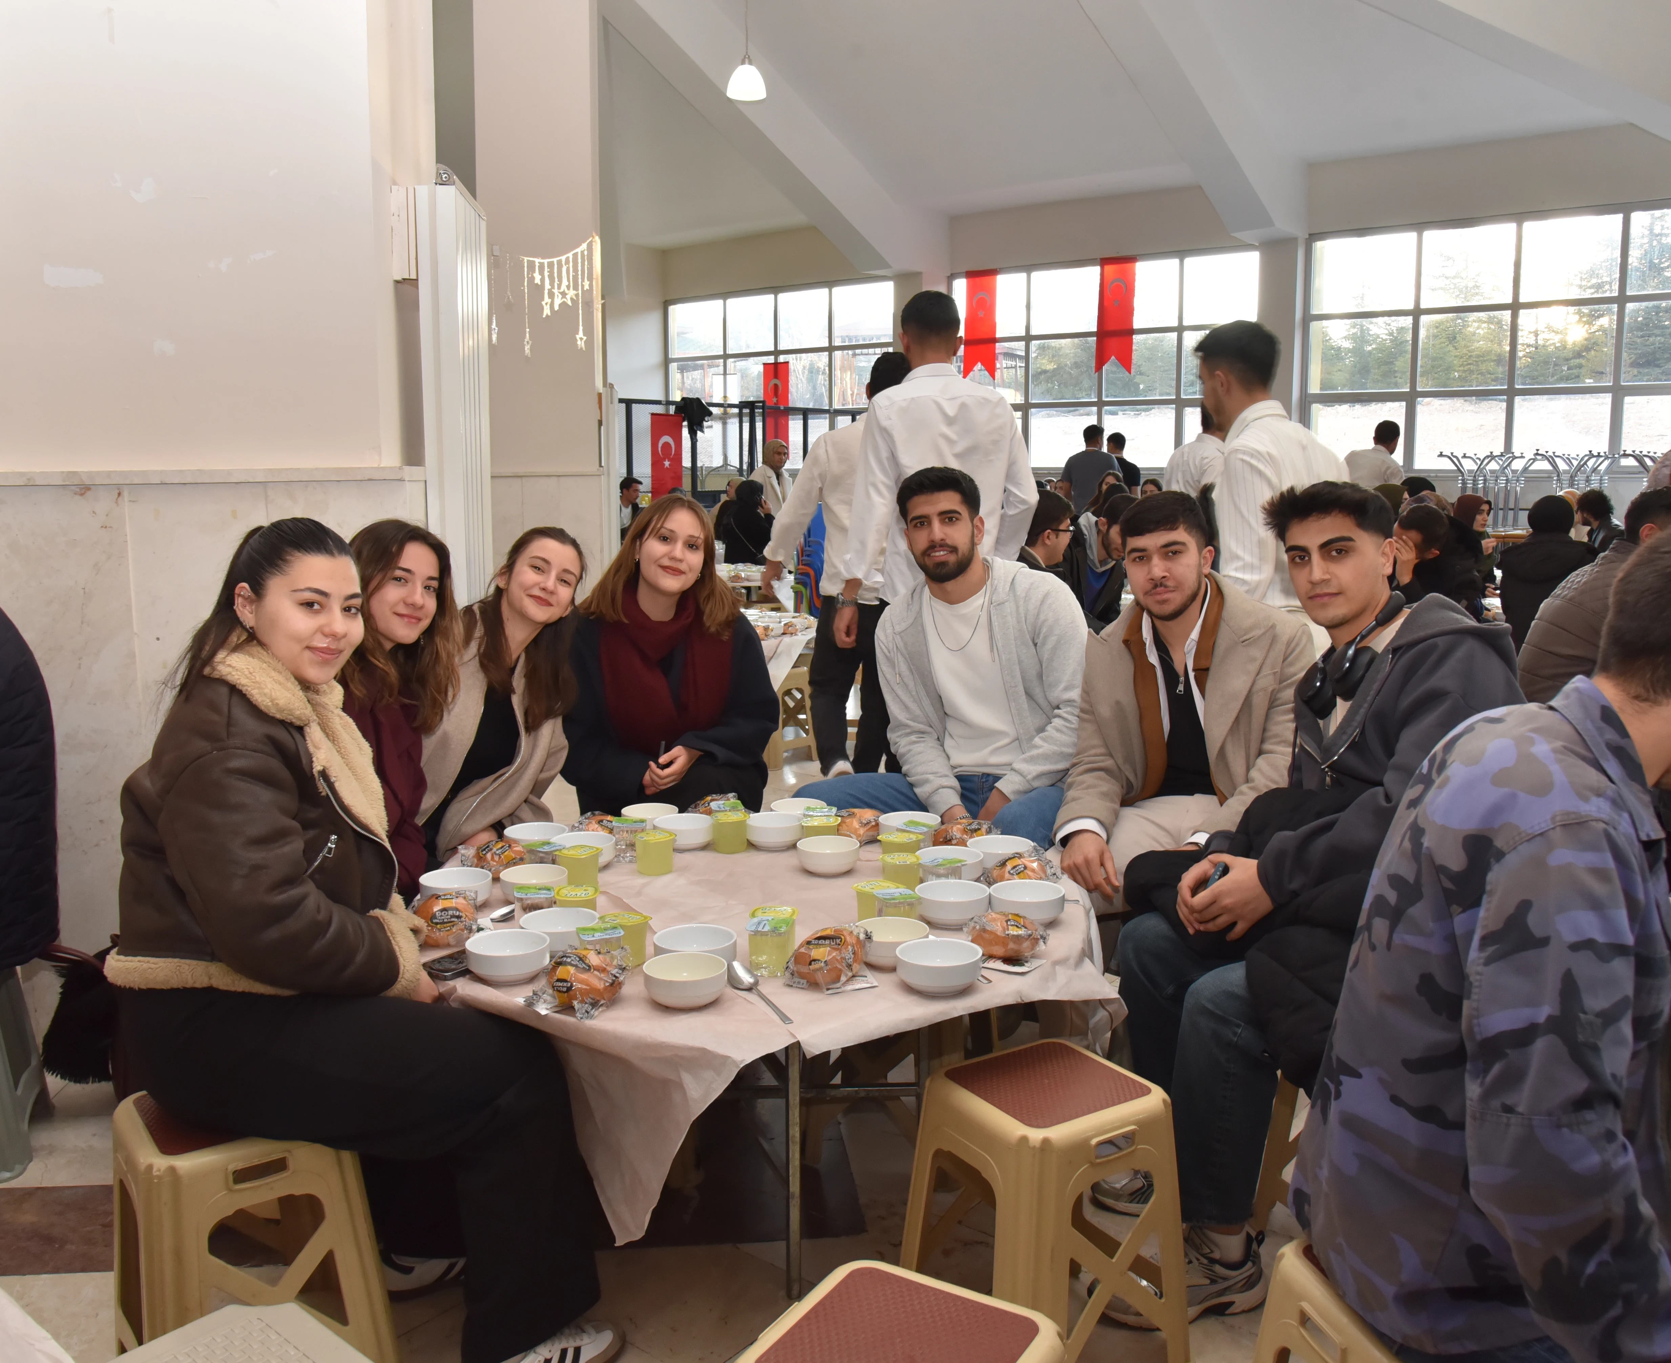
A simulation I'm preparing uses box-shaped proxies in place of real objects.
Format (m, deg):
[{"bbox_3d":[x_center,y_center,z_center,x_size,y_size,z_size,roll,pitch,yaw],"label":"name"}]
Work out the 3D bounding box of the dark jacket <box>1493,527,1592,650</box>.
[{"bbox_3d":[2.923,-0.253,5.669,0.480,0.720,0.360,4,9,22],"label":"dark jacket"}]

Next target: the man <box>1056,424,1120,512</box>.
[{"bbox_3d":[1.816,-0.939,9.826,0.480,1.789,0.340,2,8,13],"label":"man"}]

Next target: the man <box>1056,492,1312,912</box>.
[{"bbox_3d":[0.680,0.253,2.775,0.600,1.320,0.800,6,10,34],"label":"man"}]

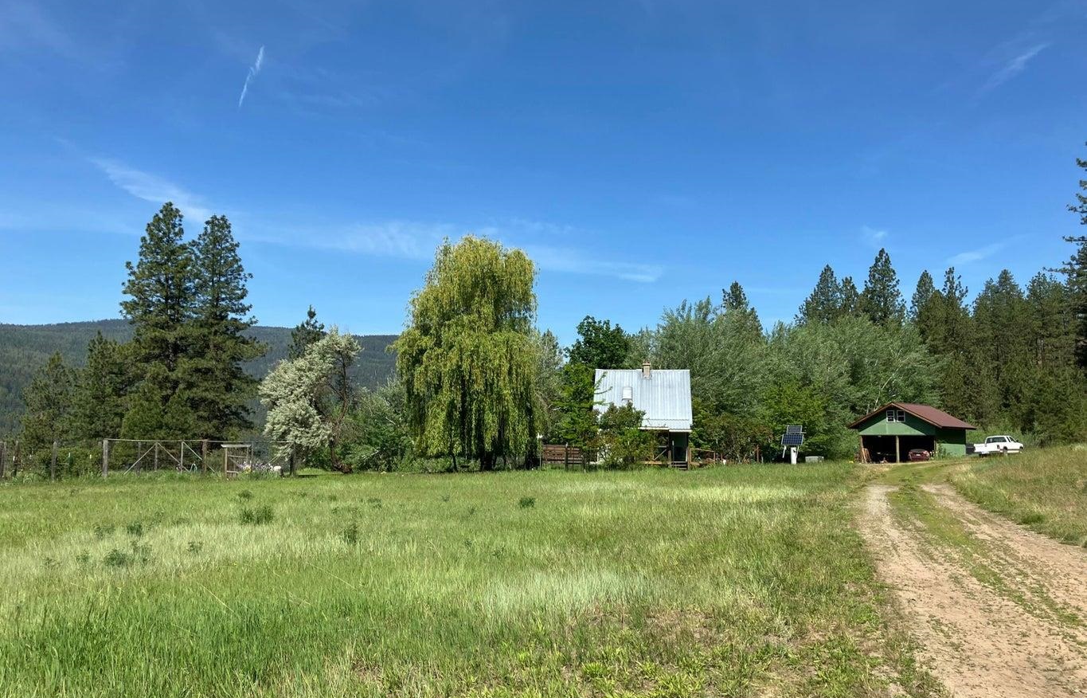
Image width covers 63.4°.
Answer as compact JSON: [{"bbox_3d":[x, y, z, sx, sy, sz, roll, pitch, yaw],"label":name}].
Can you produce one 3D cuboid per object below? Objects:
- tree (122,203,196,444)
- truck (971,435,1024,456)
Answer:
[{"bbox_3d":[-28.147,-1.349,65.478,5.815,19.556,5.815,0,-6,0],"label":"tree"},{"bbox_3d":[36.158,7.759,70.074,5.500,1.770,1.920,6,-8,-45],"label":"truck"}]

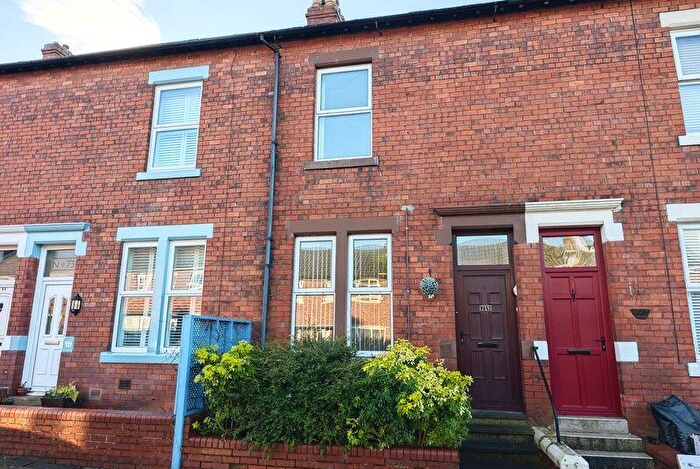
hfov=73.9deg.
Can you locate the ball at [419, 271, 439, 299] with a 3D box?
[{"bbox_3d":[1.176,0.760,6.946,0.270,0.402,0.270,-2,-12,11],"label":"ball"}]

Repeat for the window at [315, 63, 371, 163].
[{"bbox_3d":[-0.095,-2.122,8.120,1.036,1.743,0.100,-2,-12,11],"label":"window"}]

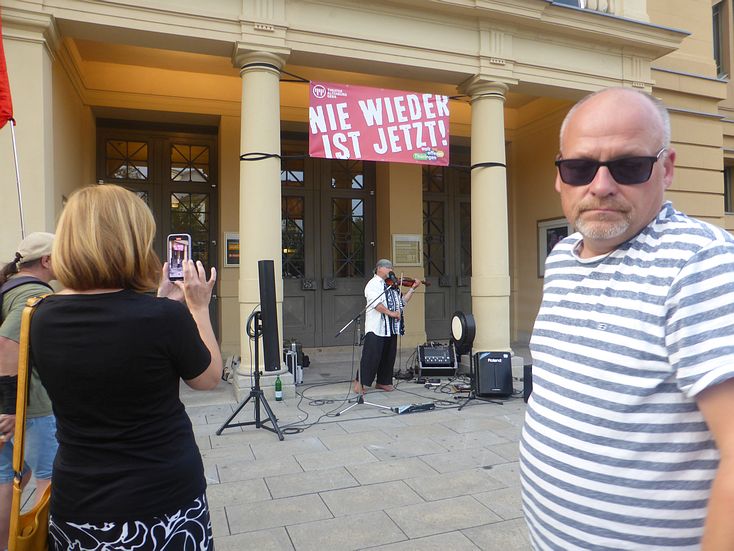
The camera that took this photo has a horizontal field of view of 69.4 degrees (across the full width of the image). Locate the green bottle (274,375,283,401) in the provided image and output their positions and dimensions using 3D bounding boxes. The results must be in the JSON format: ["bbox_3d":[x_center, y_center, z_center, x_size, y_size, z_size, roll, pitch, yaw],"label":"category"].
[{"bbox_3d":[-1.035,1.313,6.214,0.082,0.302,0.082,-1,0,-20],"label":"green bottle"}]

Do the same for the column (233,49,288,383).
[{"bbox_3d":[-1.286,-0.685,6.509,0.630,4.021,0.630,-1,0,-20],"label":"column"}]

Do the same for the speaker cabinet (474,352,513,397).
[{"bbox_3d":[1.531,1.182,6.417,0.400,0.505,0.330,-1,0,-3],"label":"speaker cabinet"}]

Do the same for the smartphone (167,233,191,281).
[{"bbox_3d":[-0.601,-0.056,1.700,0.076,0.153,0.011,-2,-1,9],"label":"smartphone"}]

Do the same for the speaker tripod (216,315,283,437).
[{"bbox_3d":[-0.984,0.897,5.082,0.681,1.126,0.614,-1,0,17],"label":"speaker tripod"}]

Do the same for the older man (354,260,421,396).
[{"bbox_3d":[0.267,0.623,6.582,0.620,1.657,0.520,-1,0,30],"label":"older man"}]

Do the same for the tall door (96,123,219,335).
[{"bbox_3d":[-3.631,-0.613,9.307,1.977,4.053,0.120,-1,0,-20],"label":"tall door"}]

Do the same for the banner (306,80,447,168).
[{"bbox_3d":[0.204,-2.006,7.106,1.980,0.981,0.030,-1,0,-20],"label":"banner"}]

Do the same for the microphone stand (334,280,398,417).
[{"bbox_3d":[-0.009,0.756,5.822,0.720,1.390,0.550,-1,0,-12],"label":"microphone stand"}]

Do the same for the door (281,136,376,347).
[{"bbox_3d":[-0.942,-0.642,10.270,2.393,4.053,0.120,-1,0,-20],"label":"door"}]

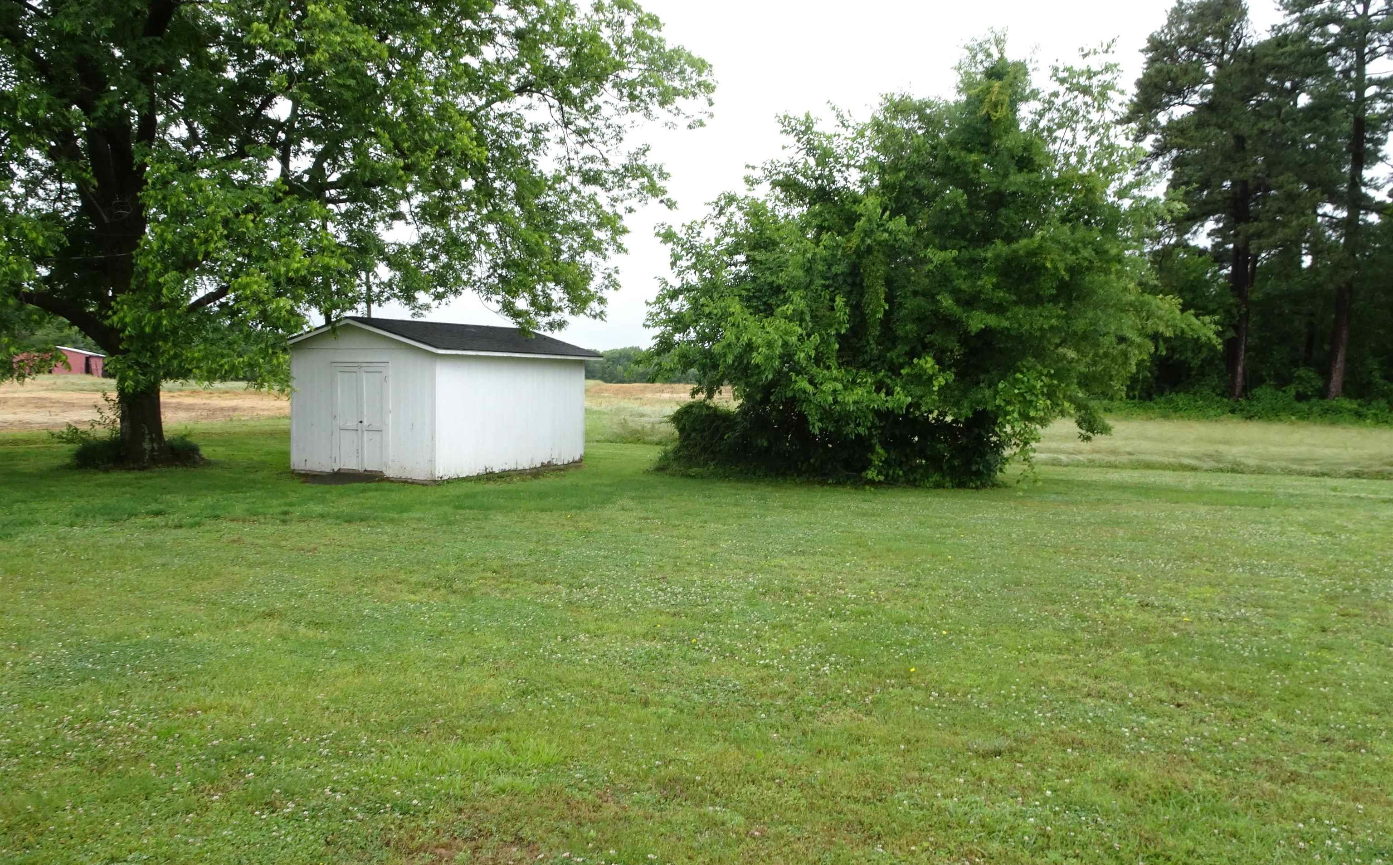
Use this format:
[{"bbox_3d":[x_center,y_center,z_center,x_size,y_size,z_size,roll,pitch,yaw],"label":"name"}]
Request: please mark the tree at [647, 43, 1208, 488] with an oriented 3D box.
[{"bbox_3d":[4.350,-3.294,18.355,10.200,8.200,7.500,0,3,0],"label":"tree"}]

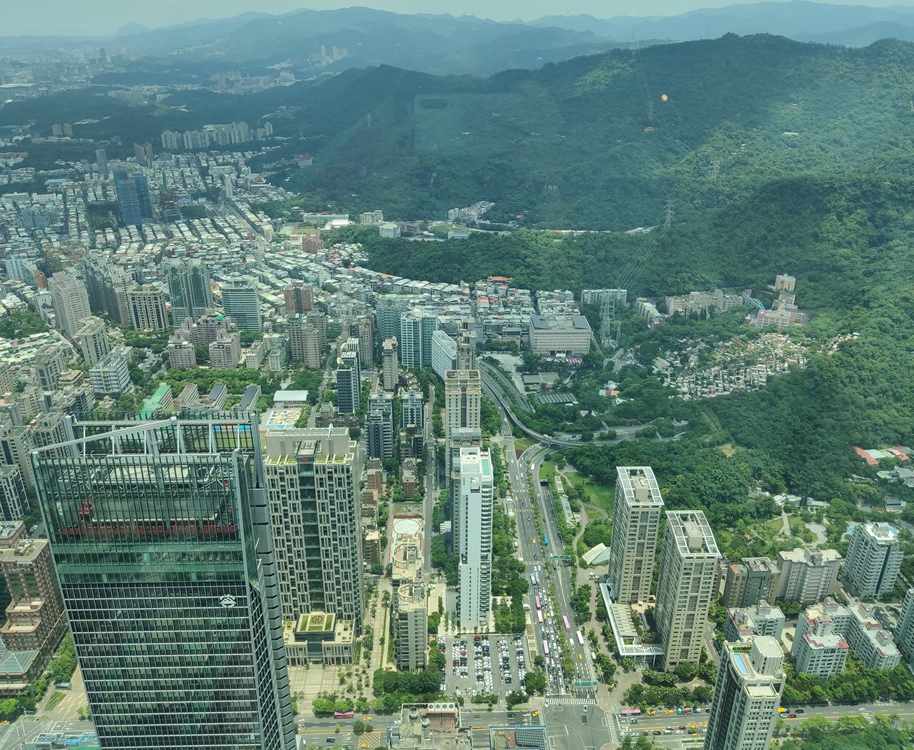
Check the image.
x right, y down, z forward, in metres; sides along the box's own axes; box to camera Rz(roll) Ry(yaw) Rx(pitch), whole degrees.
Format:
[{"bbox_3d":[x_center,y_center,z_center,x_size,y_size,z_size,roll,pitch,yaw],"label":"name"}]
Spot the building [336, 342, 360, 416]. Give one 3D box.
[{"bbox_3d":[-118.800,1.400,828.500,20.800,75.200,37.600,0,24,0],"label":"building"}]

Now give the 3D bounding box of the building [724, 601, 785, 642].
[{"bbox_3d":[203.480,176.290,503.940,37.000,25.000,38.000,0,24,0],"label":"building"}]

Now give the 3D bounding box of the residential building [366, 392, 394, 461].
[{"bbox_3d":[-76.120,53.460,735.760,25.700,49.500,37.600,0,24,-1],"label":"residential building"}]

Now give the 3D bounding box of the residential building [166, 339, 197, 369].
[{"bbox_3d":[-340.290,-26.870,933.610,26.700,33.600,21.700,0,24,0],"label":"residential building"}]

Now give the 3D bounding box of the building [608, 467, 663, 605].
[{"bbox_3d":[127.770,118.490,542.210,24.300,91.100,49.500,1,24,1],"label":"building"}]

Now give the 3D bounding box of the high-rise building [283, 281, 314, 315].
[{"bbox_3d":[-230.900,-112.040,1102.340,37.900,48.300,22.700,0,24,0],"label":"high-rise building"}]

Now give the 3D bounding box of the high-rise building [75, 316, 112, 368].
[{"bbox_3d":[-462.660,-40.430,953.230,29.600,43.500,55.300,-2,24,-5],"label":"high-rise building"}]

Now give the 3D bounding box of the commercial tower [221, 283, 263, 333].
[{"bbox_3d":[-296.200,-92.570,1042.130,45.600,64.000,20.000,0,25,0],"label":"commercial tower"}]

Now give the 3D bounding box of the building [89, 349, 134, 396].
[{"bbox_3d":[-397.420,-2.020,874.320,29.700,35.100,61.400,0,24,-1],"label":"building"}]

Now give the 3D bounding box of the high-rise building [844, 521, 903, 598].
[{"bbox_3d":[302.190,133.690,542.630,26.200,50.000,24.800,0,24,-1],"label":"high-rise building"}]

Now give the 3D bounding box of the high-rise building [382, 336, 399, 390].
[{"bbox_3d":[-77.210,-12.230,877.750,18.300,52.500,23.800,0,24,-1],"label":"high-rise building"}]

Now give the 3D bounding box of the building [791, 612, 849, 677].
[{"bbox_3d":[239.460,176.990,493.610,28.000,39.000,31.000,0,25,0],"label":"building"}]

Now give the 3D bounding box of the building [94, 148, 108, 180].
[{"bbox_3d":[-974.190,-572.650,2068.520,21.200,86.700,17.700,-11,26,-23],"label":"building"}]

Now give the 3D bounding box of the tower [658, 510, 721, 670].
[{"bbox_3d":[149.250,144.080,496.500,22.600,95.000,45.000,1,25,2],"label":"tower"}]

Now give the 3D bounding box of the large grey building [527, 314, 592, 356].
[{"bbox_3d":[134.460,-52.320,984.050,72.000,36.000,51.000,1,25,0],"label":"large grey building"}]

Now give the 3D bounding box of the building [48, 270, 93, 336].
[{"bbox_3d":[-529.700,-96.640,1035.750,31.000,73.000,56.000,-19,31,-37],"label":"building"}]

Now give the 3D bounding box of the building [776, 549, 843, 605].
[{"bbox_3d":[252.830,143.120,539.500,43.100,39.100,22.300,0,24,-1],"label":"building"}]

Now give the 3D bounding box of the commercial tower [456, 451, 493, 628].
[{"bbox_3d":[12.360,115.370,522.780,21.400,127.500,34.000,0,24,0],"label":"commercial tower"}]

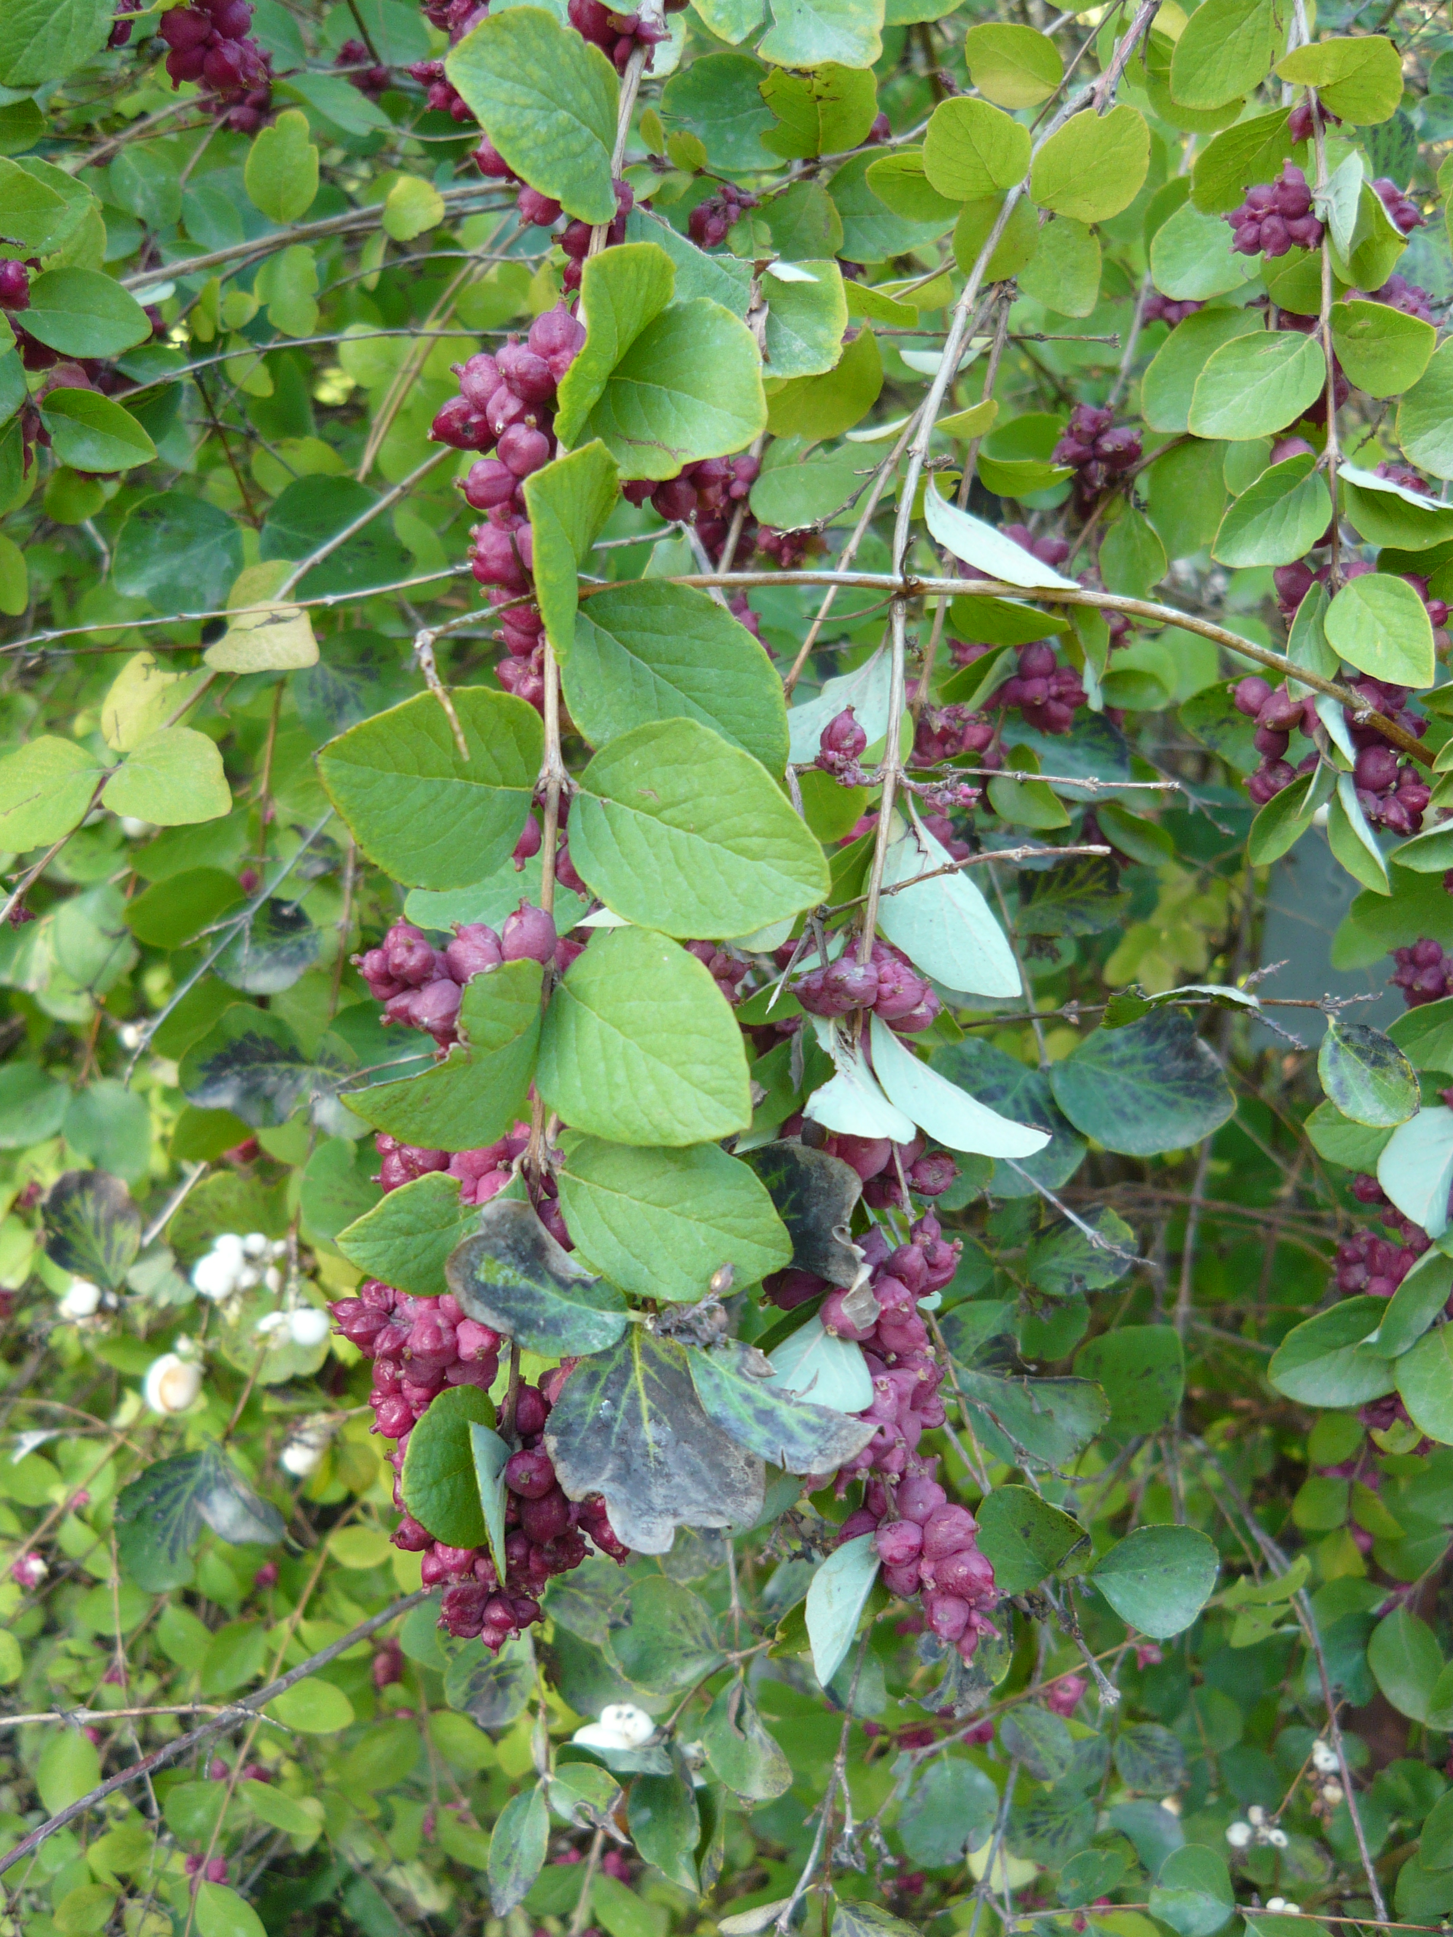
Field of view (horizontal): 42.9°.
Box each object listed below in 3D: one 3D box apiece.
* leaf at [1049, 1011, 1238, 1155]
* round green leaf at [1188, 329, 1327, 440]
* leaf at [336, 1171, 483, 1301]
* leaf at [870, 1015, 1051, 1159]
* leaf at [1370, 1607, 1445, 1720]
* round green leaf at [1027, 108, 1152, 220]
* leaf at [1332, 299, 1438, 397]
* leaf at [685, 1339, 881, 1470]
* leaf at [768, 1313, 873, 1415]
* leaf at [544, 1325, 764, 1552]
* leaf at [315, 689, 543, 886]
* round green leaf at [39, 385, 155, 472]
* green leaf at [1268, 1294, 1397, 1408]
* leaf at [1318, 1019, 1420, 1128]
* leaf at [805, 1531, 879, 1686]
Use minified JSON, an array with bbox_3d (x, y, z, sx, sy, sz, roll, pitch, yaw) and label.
[{"bbox_3d":[0.095,0.025,0.420,0.042,0.036,0.010,15,-20,5],"label":"leaf"},{"bbox_3d":[0.146,-0.161,0.510,0.045,0.025,0.009,-31,-17,0],"label":"round green leaf"},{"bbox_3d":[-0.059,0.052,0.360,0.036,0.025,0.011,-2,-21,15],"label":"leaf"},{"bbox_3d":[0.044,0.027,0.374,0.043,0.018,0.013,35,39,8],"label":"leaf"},{"bbox_3d":[0.252,0.257,0.680,0.028,0.035,0.009,-30,-18,-11],"label":"leaf"},{"bbox_3d":[0.079,-0.172,0.395,0.033,0.024,0.007,-36,-17,-12],"label":"round green leaf"},{"bbox_3d":[0.179,-0.171,0.510,0.032,0.028,0.009,25,-15,-3],"label":"leaf"},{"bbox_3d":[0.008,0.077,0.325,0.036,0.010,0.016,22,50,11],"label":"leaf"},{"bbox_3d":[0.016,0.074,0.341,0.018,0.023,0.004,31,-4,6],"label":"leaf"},{"bbox_3d":[-0.014,0.083,0.330,0.037,0.039,0.012,-8,-14,-5],"label":"leaf"},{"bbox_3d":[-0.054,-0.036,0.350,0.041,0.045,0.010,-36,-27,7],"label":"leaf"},{"bbox_3d":[-0.143,-0.122,0.420,0.032,0.009,0.021,25,61,11],"label":"round green leaf"},{"bbox_3d":[0.132,0.084,0.400,0.030,0.010,0.022,-12,61,-7],"label":"green leaf"},{"bbox_3d":[0.150,0.025,0.430,0.020,0.029,0.005,-34,-13,-12],"label":"leaf"},{"bbox_3d":[0.021,0.122,0.354,0.012,0.031,0.011,21,-2,-22],"label":"leaf"}]

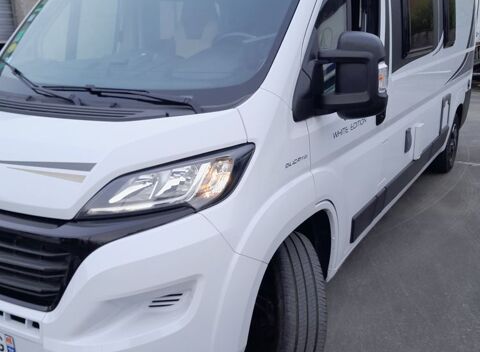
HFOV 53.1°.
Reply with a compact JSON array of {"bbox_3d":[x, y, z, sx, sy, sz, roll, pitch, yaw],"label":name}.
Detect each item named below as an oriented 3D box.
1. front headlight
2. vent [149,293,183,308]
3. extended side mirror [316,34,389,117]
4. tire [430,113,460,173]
[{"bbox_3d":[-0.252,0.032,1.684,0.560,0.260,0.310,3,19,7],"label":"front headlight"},{"bbox_3d":[-0.266,0.457,1.760,0.125,0.060,0.030,-2,19,-7],"label":"vent"},{"bbox_3d":[0.412,-0.368,1.781,0.260,0.320,0.160,7,20,20],"label":"extended side mirror"},{"bbox_3d":[2.079,-0.359,4.961,0.220,0.690,0.690,12,22,31],"label":"tire"}]

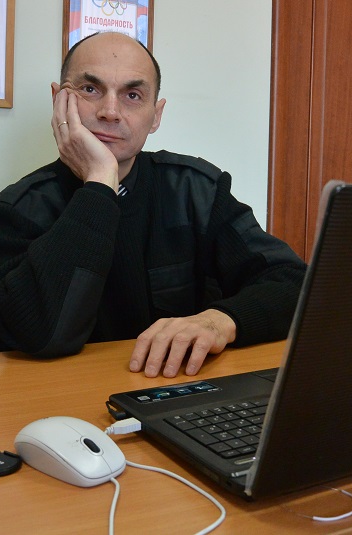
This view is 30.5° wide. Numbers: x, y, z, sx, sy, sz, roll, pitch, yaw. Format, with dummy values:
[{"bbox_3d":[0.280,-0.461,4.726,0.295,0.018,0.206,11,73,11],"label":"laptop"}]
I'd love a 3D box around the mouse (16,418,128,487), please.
[{"bbox_3d":[-0.096,0.155,0.582,0.113,0.038,0.062,7,10,41],"label":"mouse"}]

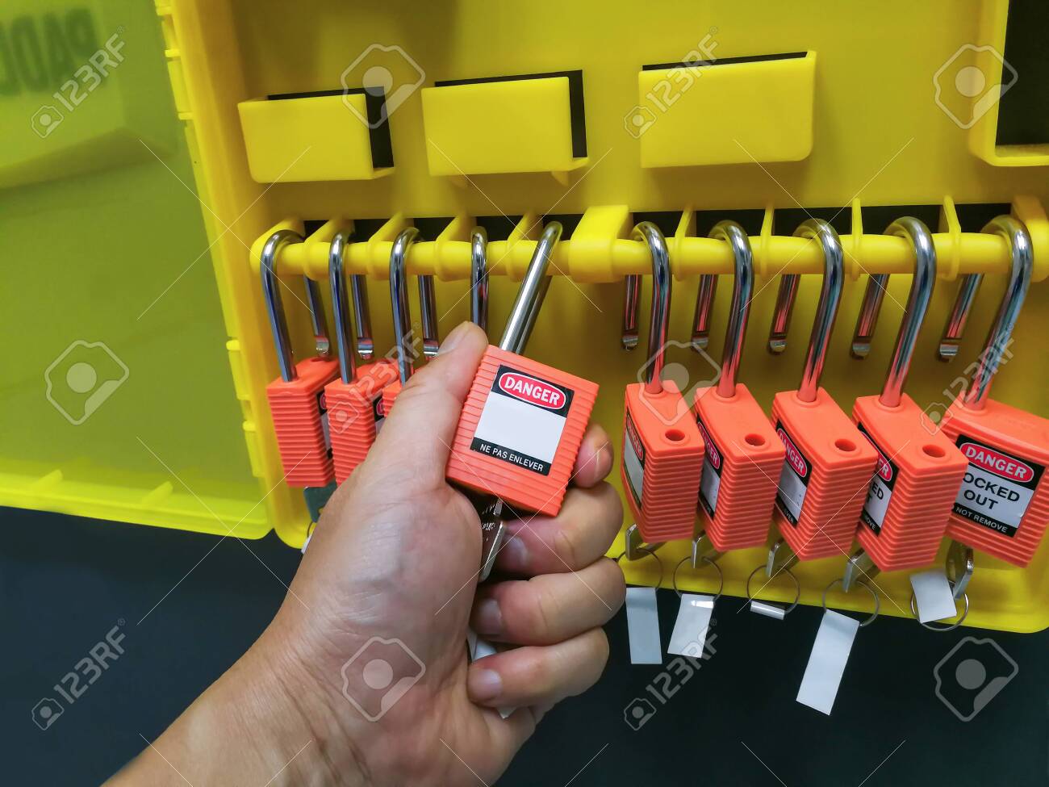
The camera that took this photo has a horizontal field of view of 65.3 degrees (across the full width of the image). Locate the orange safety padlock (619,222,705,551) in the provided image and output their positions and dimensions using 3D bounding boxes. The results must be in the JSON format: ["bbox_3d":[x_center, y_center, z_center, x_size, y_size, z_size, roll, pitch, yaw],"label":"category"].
[{"bbox_3d":[0.048,-0.006,0.299,0.019,0.106,0.062,-6,38,-6],"label":"orange safety padlock"}]

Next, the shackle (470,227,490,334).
[{"bbox_3d":[-0.017,-0.034,0.314,0.006,0.060,0.033,0,22,-3],"label":"shackle"}]

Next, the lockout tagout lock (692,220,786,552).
[{"bbox_3d":[0.073,-0.005,0.290,0.019,0.106,0.062,-7,37,-7],"label":"lockout tagout lock"}]

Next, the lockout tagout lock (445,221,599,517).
[{"bbox_3d":[0.005,-0.011,0.287,0.038,0.106,0.039,20,-17,-6],"label":"lockout tagout lock"}]

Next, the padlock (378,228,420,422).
[{"bbox_3d":[-0.043,-0.015,0.334,0.019,0.106,0.038,5,25,13],"label":"padlock"}]

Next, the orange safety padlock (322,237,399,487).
[{"bbox_3d":[-0.067,-0.016,0.342,0.019,0.106,0.038,4,24,13],"label":"orange safety padlock"}]

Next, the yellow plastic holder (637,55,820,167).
[{"bbox_3d":[0.068,-0.096,0.280,0.058,0.032,0.015,3,22,19],"label":"yellow plastic holder"}]

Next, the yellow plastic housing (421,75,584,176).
[{"bbox_3d":[-0.008,-0.099,0.306,0.058,0.032,0.015,3,22,19],"label":"yellow plastic housing"}]

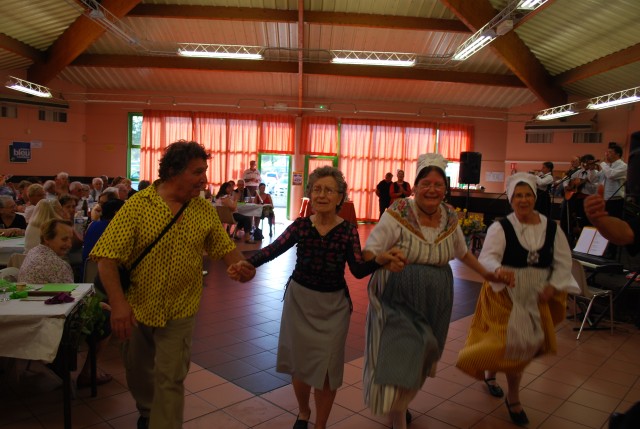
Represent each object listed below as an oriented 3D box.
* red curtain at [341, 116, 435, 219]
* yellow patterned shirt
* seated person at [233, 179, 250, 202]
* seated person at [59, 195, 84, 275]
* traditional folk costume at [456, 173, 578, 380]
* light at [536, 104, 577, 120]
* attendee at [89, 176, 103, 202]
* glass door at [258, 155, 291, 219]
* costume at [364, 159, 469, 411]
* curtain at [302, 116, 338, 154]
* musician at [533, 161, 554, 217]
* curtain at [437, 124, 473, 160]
[{"bbox_3d":[2.294,-1.457,16.100,3.220,3.450,0.180,1,5,-4],"label":"red curtain"},{"bbox_3d":[-0.831,0.204,2.520,0.700,0.700,0.420,1,5,-21],"label":"yellow patterned shirt"},{"bbox_3d":[-1.943,-0.272,11.900,0.500,1.270,0.650,2,4,-9],"label":"seated person"},{"bbox_3d":[-2.547,0.434,4.850,0.720,1.260,0.500,4,5,21],"label":"seated person"},{"bbox_3d":[1.191,0.369,2.960,0.670,1.220,0.550,3,4,10],"label":"traditional folk costume"},{"bbox_3d":[6.591,-2.843,13.400,0.250,0.270,1.500,2,4,-8],"label":"light"},{"bbox_3d":[-4.628,-0.074,10.000,0.500,1.300,0.700,1,5,-11],"label":"attendee"},{"bbox_3d":[-1.523,-0.937,16.200,1.070,2.180,0.100,1,5,-4],"label":"glass door"},{"bbox_3d":[0.564,0.434,2.930,0.620,1.550,0.520,2,5,0],"label":"costume"},{"bbox_3d":[-0.017,-2.629,16.000,1.230,1.230,0.150,2,4,-2],"label":"curtain"},{"bbox_3d":[5.276,-0.376,11.300,0.550,1.700,0.520,1,5,-21],"label":"musician"},{"bbox_3d":[4.509,-2.429,16.000,1.130,1.250,0.150,2,4,-2],"label":"curtain"}]

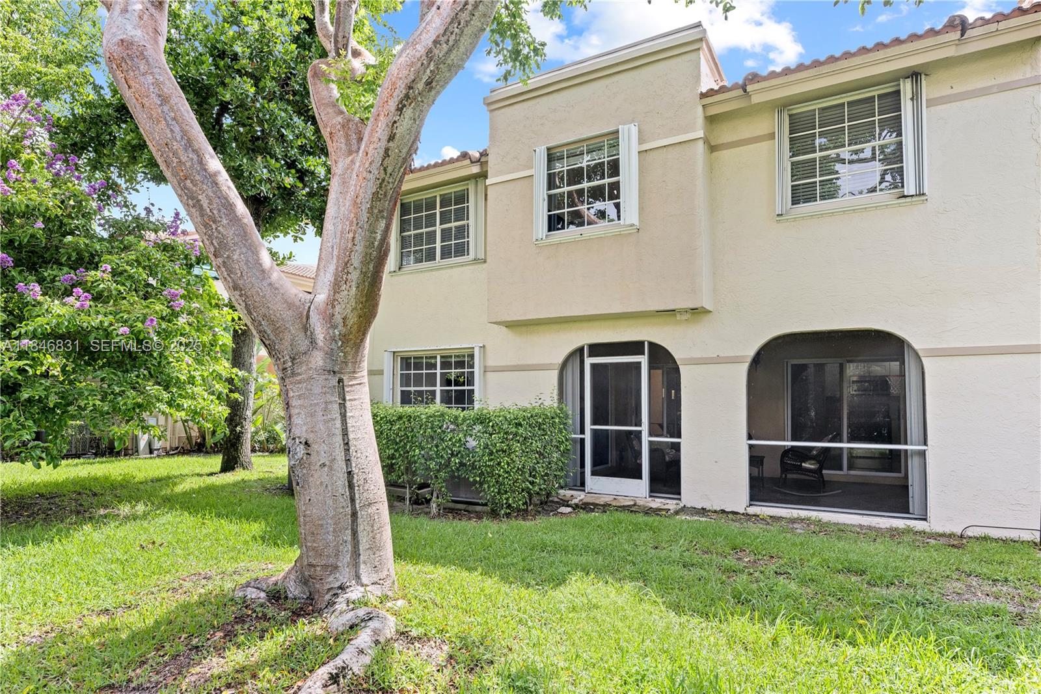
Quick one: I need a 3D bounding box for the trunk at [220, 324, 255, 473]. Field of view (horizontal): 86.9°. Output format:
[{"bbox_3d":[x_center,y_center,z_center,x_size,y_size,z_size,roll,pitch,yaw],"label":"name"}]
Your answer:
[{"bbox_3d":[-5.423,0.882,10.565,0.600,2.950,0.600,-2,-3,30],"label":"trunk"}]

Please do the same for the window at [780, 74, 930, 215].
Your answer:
[{"bbox_3d":[4.006,-2.404,6.746,1.590,1.510,0.160,-2,-3,30],"label":"window"}]

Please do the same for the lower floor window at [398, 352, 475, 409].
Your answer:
[{"bbox_3d":[-1.529,0.745,9.940,1.808,1.302,0.120,-2,-3,30],"label":"lower floor window"}]

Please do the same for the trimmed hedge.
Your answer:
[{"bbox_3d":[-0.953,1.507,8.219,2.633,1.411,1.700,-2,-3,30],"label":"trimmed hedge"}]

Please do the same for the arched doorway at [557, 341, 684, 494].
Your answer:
[{"bbox_3d":[1.474,1.047,8.228,1.888,2.256,0.200,-2,-3,30],"label":"arched doorway"}]

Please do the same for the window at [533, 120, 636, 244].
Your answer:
[{"bbox_3d":[0.895,-2.302,7.917,1.630,1.510,0.160,-2,-3,30],"label":"window"}]

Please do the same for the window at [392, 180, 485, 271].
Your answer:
[{"bbox_3d":[-1.582,-2.176,10.006,2.196,1.500,0.150,-2,-3,30],"label":"window"}]

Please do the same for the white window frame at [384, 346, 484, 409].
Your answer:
[{"bbox_3d":[-1.642,0.749,9.914,2.295,1.451,0.150,-2,-3,30],"label":"white window frame"}]

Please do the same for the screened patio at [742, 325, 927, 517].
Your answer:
[{"bbox_3d":[4.259,0.968,7.548,1.920,2.200,1.800,-2,-4,29],"label":"screened patio"}]

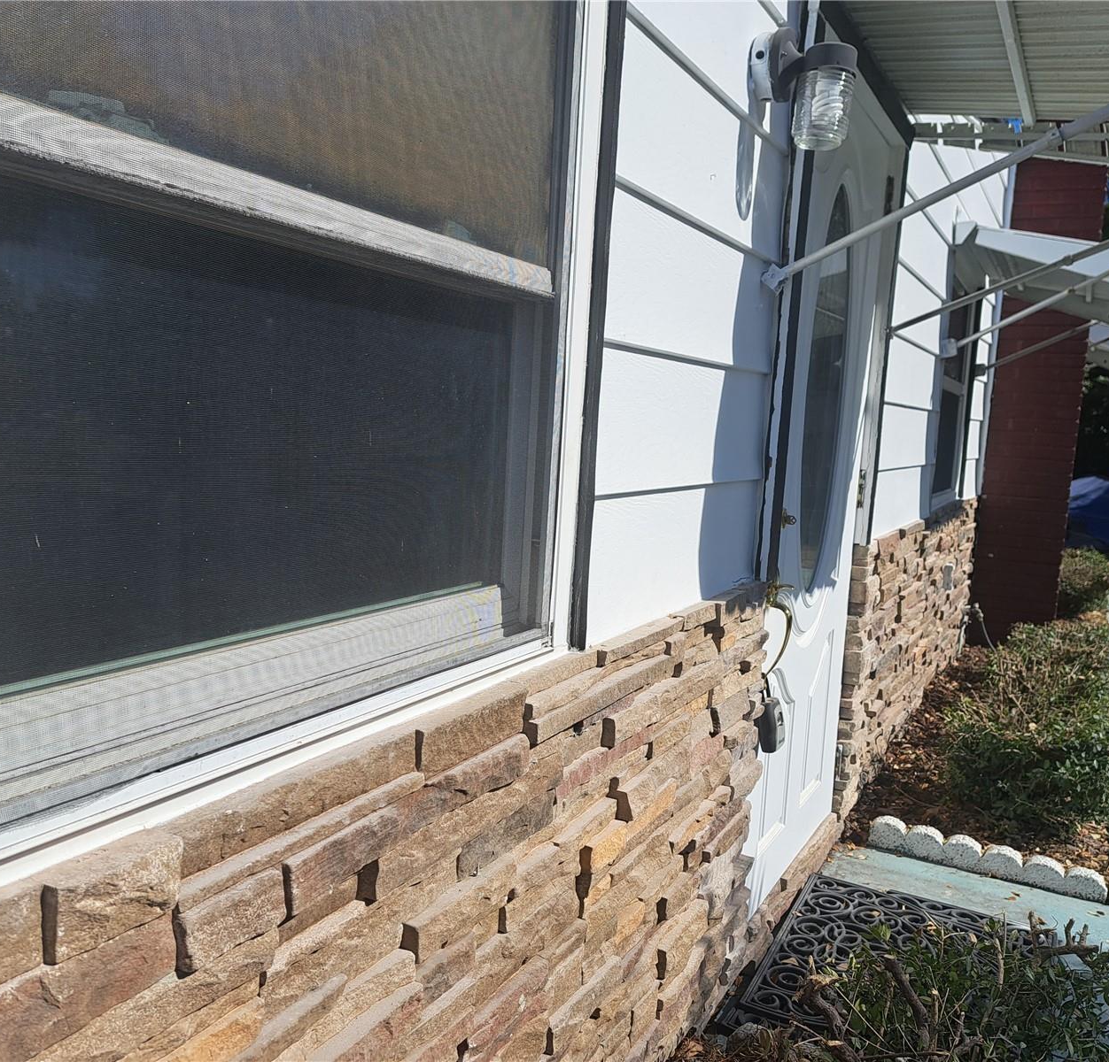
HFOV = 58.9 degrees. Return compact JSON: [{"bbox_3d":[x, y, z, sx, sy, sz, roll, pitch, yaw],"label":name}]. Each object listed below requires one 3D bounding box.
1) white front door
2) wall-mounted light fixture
[{"bbox_3d":[0.683,-0.068,2.580,0.070,2.030,0.920,7,8,29],"label":"white front door"},{"bbox_3d":[0.425,-0.746,1.655,0.165,0.200,0.120,7,8,29],"label":"wall-mounted light fixture"}]

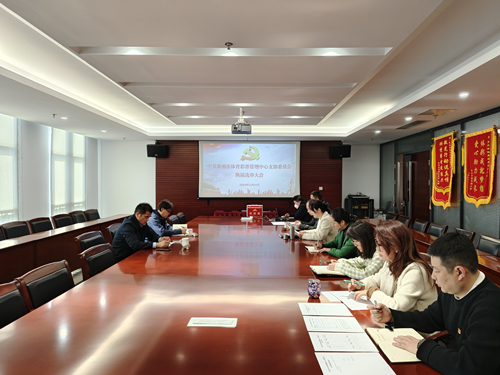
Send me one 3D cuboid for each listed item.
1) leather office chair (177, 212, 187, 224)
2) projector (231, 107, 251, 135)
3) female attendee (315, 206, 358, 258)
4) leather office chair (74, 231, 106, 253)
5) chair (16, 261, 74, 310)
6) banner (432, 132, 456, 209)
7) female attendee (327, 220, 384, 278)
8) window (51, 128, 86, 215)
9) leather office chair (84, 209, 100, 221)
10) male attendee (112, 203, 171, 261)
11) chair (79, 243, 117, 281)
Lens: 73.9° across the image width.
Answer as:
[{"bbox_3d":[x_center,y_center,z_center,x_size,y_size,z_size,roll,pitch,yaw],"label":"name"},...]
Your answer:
[{"bbox_3d":[-1.036,0.965,6.280,0.580,0.960,0.500,0,1,1],"label":"leather office chair"},{"bbox_3d":[-0.141,-1.059,5.308,0.320,0.420,0.280,0,1,1],"label":"projector"},{"bbox_3d":[1.006,0.845,3.523,0.690,1.250,0.480,0,1,1],"label":"female attendee"},{"bbox_3d":[-1.538,1.004,3.740,0.580,0.960,0.500,0,1,1],"label":"leather office chair"},{"bbox_3d":[-1.279,1.030,2.447,0.580,0.900,0.550,0,1,1],"label":"chair"},{"bbox_3d":[3.376,-0.265,5.790,0.060,1.270,0.700,0,1,1],"label":"banner"},{"bbox_3d":[1.069,0.896,2.950,0.780,1.200,0.520,0,1,1],"label":"female attendee"},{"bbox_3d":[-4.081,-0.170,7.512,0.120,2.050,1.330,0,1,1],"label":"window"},{"bbox_3d":[-3.239,0.941,7.342,0.580,0.900,0.550,0,1,1],"label":"leather office chair"},{"bbox_3d":[-1.315,0.815,3.945,0.720,1.280,0.530,0,1,1],"label":"male attendee"},{"bbox_3d":[-1.101,1.016,2.950,0.580,0.960,0.500,0,1,1],"label":"chair"}]

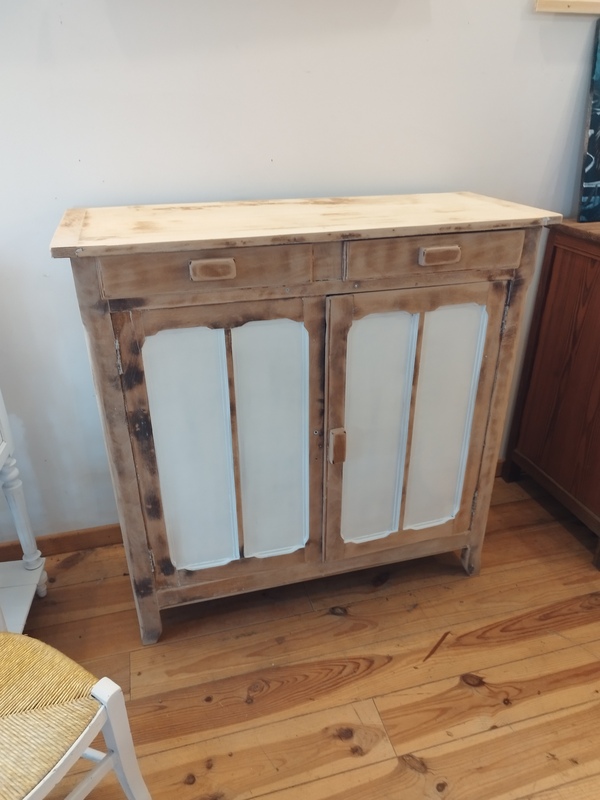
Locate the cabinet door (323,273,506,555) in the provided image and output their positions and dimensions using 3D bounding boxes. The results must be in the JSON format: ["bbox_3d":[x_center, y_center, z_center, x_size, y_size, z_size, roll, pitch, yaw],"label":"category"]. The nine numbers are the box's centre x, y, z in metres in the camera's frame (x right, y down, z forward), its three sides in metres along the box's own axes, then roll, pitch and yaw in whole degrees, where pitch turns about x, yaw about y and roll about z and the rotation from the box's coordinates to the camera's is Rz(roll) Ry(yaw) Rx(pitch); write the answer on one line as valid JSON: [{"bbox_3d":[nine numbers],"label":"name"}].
[{"bbox_3d":[0.269,0.077,1.377,0.434,0.730,0.026,-7,28,-13],"label":"cabinet door"}]

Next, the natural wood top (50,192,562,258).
[{"bbox_3d":[0.015,-0.410,1.254,1.040,0.022,0.391,-7,28,-13],"label":"natural wood top"}]

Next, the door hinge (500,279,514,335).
[{"bbox_3d":[0.480,-0.213,1.287,0.015,0.128,0.014,-7,28,-13],"label":"door hinge"}]

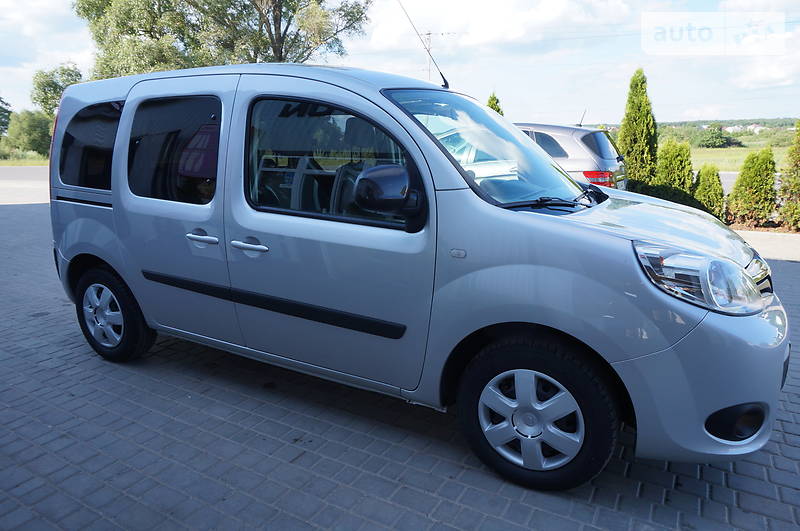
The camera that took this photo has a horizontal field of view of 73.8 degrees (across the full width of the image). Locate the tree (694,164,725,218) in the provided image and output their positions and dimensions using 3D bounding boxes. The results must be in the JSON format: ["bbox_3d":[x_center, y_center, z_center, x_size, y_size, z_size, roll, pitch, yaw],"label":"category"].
[{"bbox_3d":[5.249,-1.227,9.028,0.470,0.950,0.470,7,15,28],"label":"tree"}]

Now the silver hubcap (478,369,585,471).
[{"bbox_3d":[0.525,0.586,2.102,0.410,0.410,0.130,7,15,28],"label":"silver hubcap"}]

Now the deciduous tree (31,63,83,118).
[{"bbox_3d":[-28.880,-13.052,45.041,4.567,7.851,4.567,-7,14,-31],"label":"deciduous tree"}]

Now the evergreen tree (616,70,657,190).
[{"bbox_3d":[5.053,-2.618,11.354,0.853,3.010,0.853,6,13,23],"label":"evergreen tree"}]

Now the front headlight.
[{"bbox_3d":[1.077,0.024,1.880,0.460,0.260,0.370,7,15,28],"label":"front headlight"}]

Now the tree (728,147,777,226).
[{"bbox_3d":[5.786,-1.310,8.704,0.680,1.240,0.680,7,15,28],"label":"tree"}]

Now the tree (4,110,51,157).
[{"bbox_3d":[-28.608,-10.056,41.013,3.850,3.638,3.850,-8,15,-33],"label":"tree"}]

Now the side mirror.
[{"bbox_3d":[-0.030,-0.279,2.079,0.180,0.215,0.240,7,13,28],"label":"side mirror"}]

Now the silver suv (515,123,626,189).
[{"bbox_3d":[1.276,-1.554,9.041,4.700,1.660,1.860,7,15,28],"label":"silver suv"}]

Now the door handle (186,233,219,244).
[{"bbox_3d":[-1.001,-0.137,2.700,0.215,0.040,0.055,7,13,28],"label":"door handle"}]

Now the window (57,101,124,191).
[{"bbox_3d":[-1.801,-0.694,3.103,0.580,0.480,0.060,7,6,28],"label":"window"}]

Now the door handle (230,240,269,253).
[{"bbox_3d":[-0.721,-0.094,2.555,0.224,0.040,0.055,7,13,28],"label":"door handle"}]

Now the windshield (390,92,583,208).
[{"bbox_3d":[0.532,-0.615,2.808,0.840,0.170,1.390,48,28,12],"label":"windshield"}]

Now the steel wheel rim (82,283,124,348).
[{"bbox_3d":[-1.834,0.308,3.380,0.410,0.410,0.130,7,15,28],"label":"steel wheel rim"}]

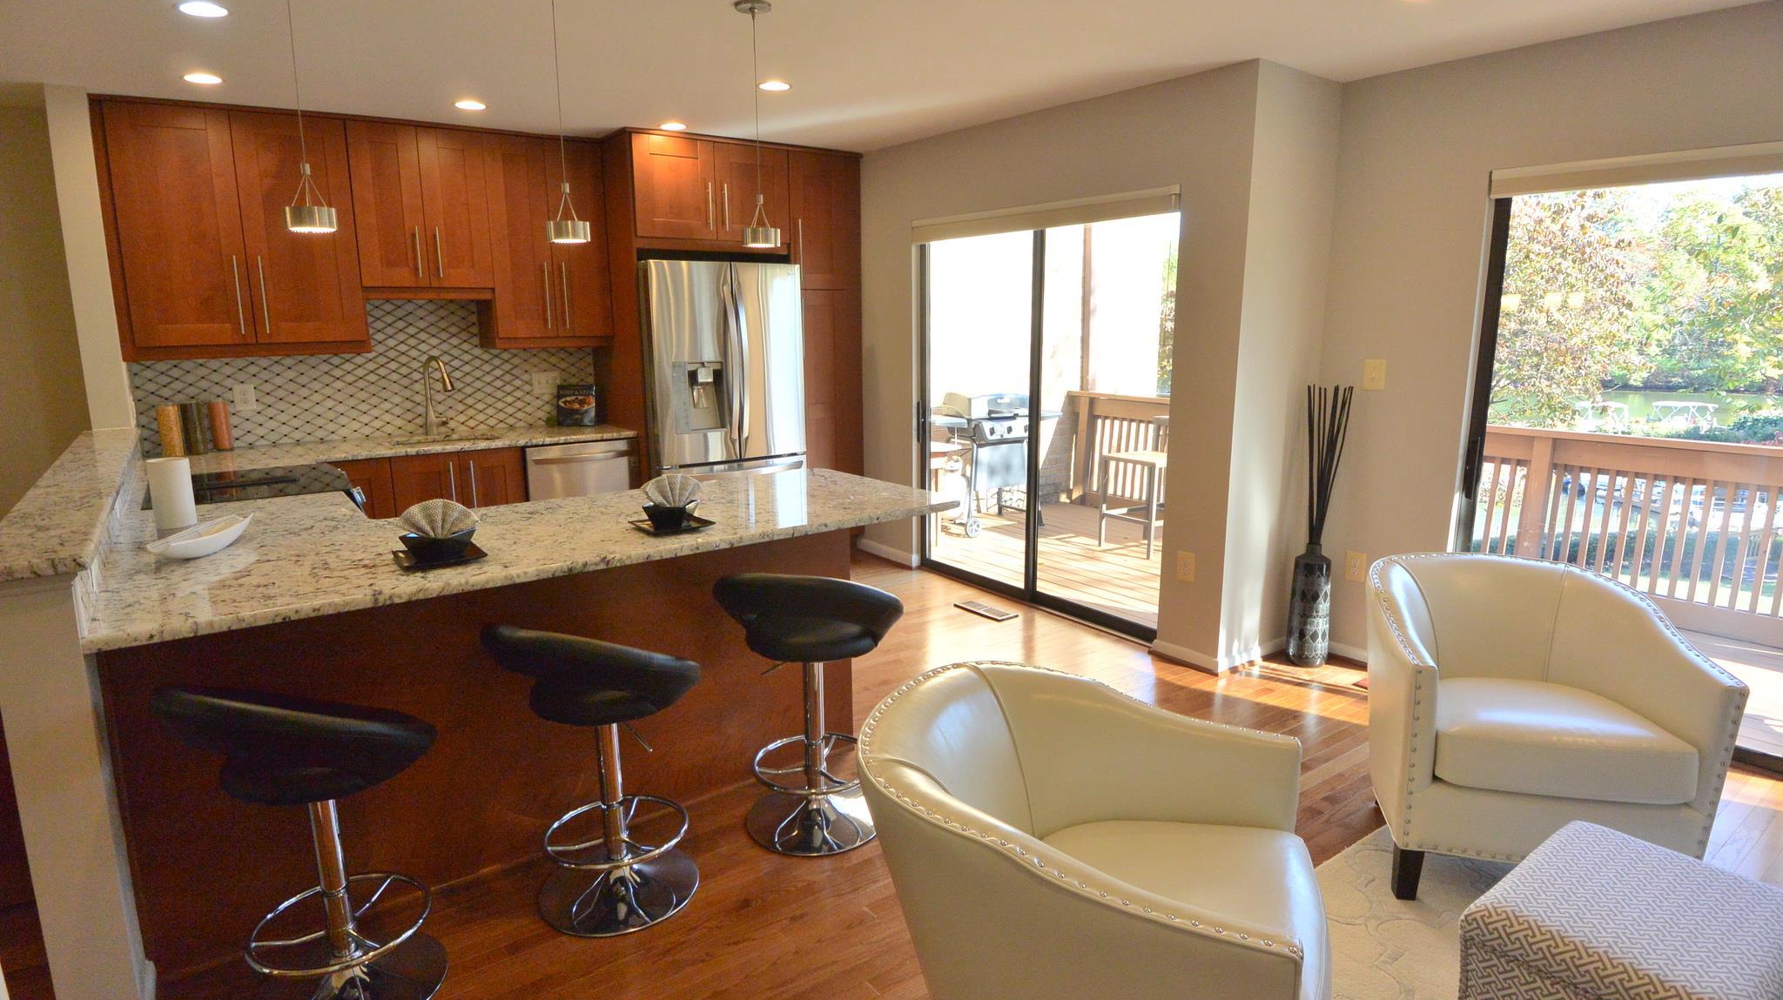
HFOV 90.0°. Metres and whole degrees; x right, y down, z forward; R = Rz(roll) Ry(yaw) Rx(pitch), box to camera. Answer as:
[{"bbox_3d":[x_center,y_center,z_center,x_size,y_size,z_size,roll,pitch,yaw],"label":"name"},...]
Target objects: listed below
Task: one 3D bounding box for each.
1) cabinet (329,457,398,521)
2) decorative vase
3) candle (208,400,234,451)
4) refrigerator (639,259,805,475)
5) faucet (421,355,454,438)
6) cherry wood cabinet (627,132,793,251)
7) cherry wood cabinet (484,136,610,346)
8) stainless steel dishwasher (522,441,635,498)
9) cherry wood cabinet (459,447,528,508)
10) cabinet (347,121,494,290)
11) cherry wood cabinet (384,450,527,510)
[{"bbox_3d":[-2.756,0.177,4.641,0.303,0.853,0.626,-8,14,-33],"label":"cabinet"},{"bbox_3d":[1.847,0.465,3.929,0.165,0.545,0.165,-8,14,-35],"label":"decorative vase"},{"bbox_3d":[-3.160,-0.345,4.207,0.078,0.225,0.078,-8,14,-35],"label":"candle"},{"bbox_3d":[-1.070,-0.450,5.277,0.915,1.790,0.770,-8,14,-35],"label":"refrigerator"},{"bbox_3d":[-2.353,-0.534,4.622,0.230,0.415,0.110,9,14,36],"label":"faucet"},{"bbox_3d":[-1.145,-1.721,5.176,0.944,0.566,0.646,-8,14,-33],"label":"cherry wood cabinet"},{"bbox_3d":[-1.877,-1.366,4.798,0.610,1.075,0.340,-8,14,-35],"label":"cherry wood cabinet"},{"bbox_3d":[-1.851,0.053,5.216,0.601,0.848,0.616,-8,14,-33],"label":"stainless steel dishwasher"},{"bbox_3d":[-2.135,0.094,4.710,0.320,0.790,0.610,-8,14,-35],"label":"cherry wood cabinet"},{"bbox_3d":[-2.482,-1.499,4.682,0.616,0.773,0.384,-8,14,-33],"label":"cabinet"},{"bbox_3d":[-2.372,0.121,4.898,0.616,0.853,0.626,-8,14,-33],"label":"cherry wood cabinet"}]

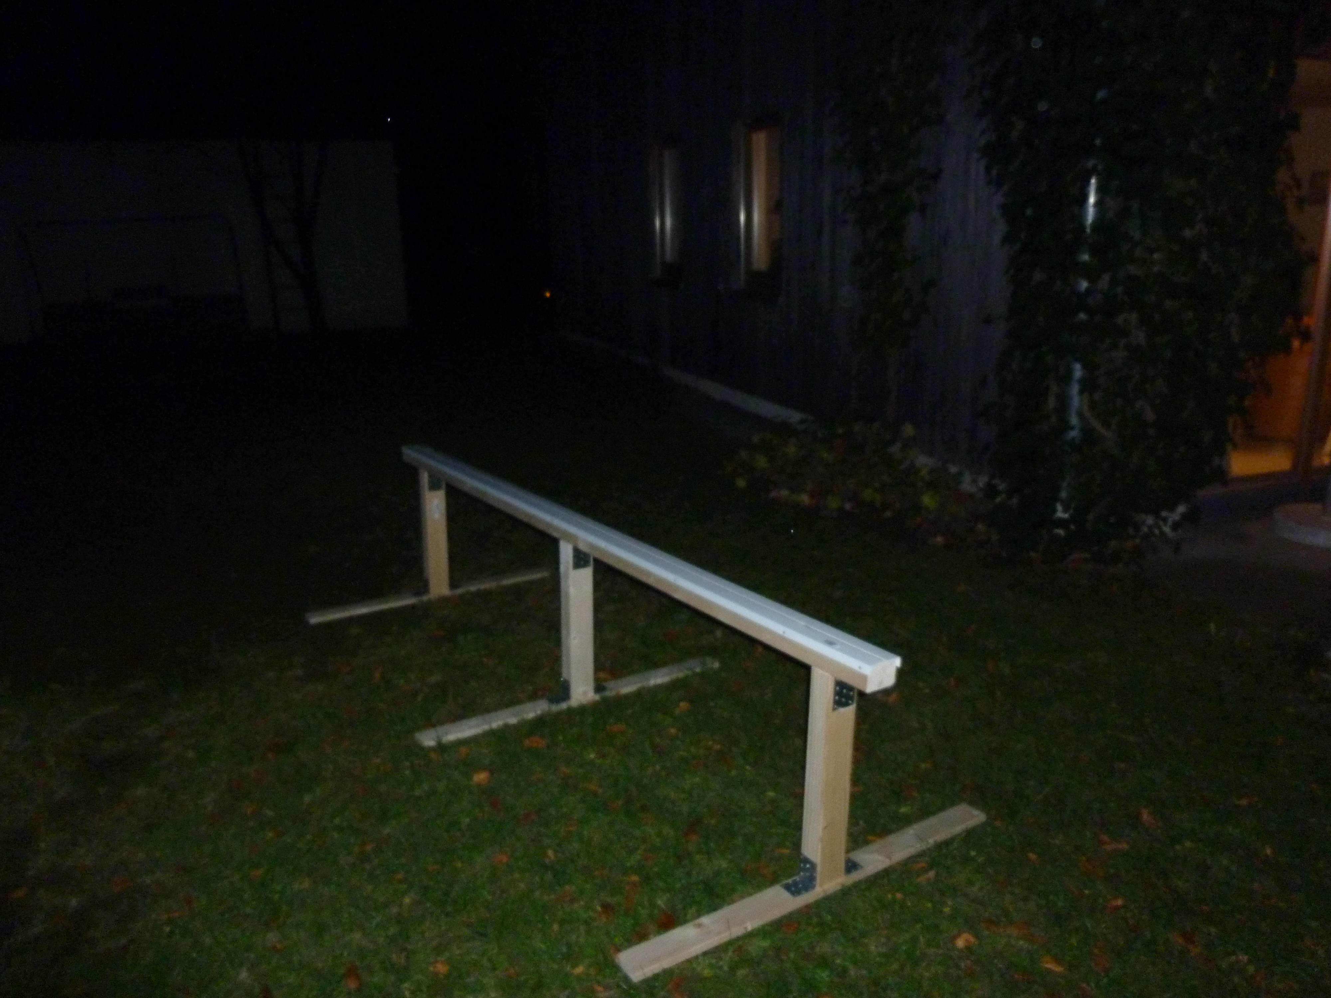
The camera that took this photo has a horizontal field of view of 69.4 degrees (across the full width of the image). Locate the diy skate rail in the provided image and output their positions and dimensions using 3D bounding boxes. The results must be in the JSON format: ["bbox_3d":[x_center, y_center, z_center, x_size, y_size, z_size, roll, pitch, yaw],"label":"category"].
[{"bbox_3d":[-0.316,0.332,3.016,1.042,0.581,2.635,-8,16,-34],"label":"diy skate rail"}]

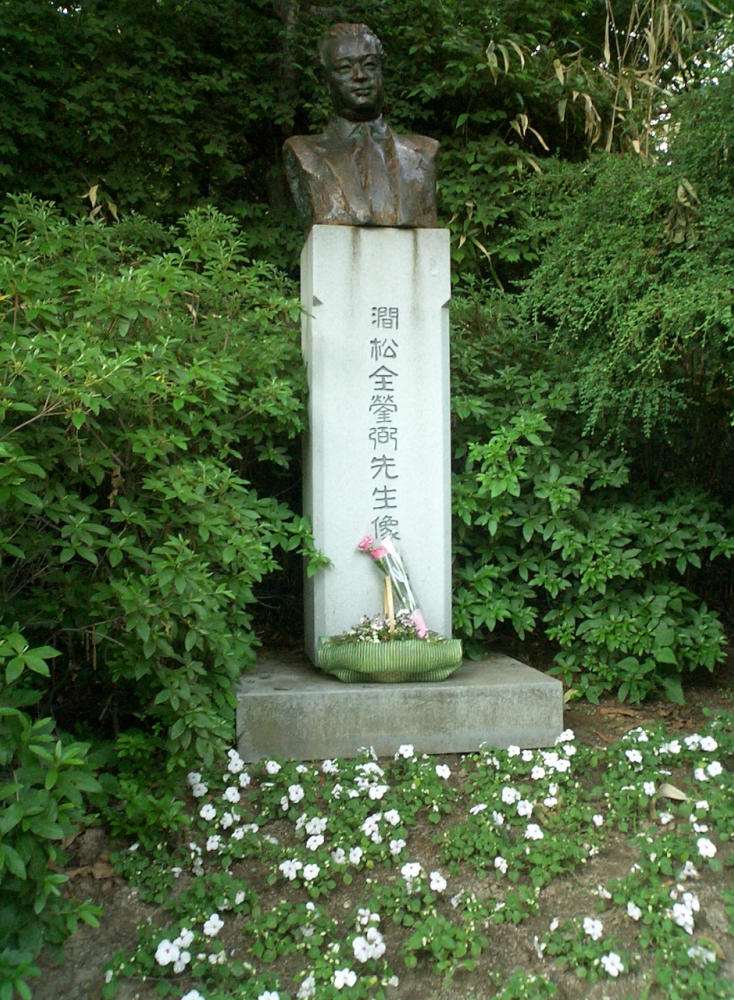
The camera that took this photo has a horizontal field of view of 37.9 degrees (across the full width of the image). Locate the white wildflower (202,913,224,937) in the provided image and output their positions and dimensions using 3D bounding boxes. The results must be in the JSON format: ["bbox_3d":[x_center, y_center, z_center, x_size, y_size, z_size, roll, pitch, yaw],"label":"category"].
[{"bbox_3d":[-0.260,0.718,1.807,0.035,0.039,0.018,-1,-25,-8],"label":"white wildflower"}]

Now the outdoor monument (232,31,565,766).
[{"bbox_3d":[0.020,-0.423,3.390,0.930,2.271,0.832,-1,0,-11],"label":"outdoor monument"}]

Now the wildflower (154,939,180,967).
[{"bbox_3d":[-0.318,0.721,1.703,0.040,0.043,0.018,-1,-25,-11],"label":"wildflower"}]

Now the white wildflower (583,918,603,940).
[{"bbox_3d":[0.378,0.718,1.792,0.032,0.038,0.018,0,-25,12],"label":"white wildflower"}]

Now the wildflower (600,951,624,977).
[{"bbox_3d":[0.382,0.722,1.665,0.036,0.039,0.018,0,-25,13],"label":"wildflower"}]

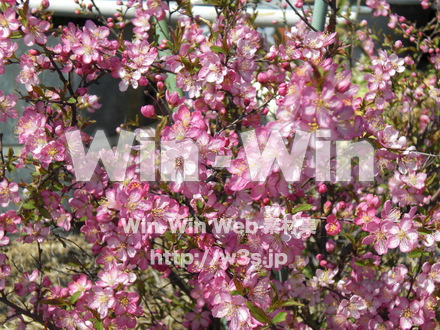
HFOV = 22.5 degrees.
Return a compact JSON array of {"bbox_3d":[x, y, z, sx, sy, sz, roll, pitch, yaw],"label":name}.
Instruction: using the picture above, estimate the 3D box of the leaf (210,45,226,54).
[{"bbox_3d":[-0.001,-0.108,1.030,0.015,0.003,0.007,21,35,-9],"label":"leaf"}]

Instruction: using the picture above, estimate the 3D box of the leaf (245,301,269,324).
[{"bbox_3d":[0.034,0.133,1.000,0.005,0.031,0.010,-39,12,44],"label":"leaf"}]

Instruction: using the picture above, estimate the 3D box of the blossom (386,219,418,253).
[{"bbox_3d":[0.165,0.064,1.000,0.029,0.030,0.013,0,-6,-2],"label":"blossom"}]

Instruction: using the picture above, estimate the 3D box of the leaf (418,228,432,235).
[{"bbox_3d":[0.190,0.061,1.020,0.016,0.004,0.008,8,37,22],"label":"leaf"}]

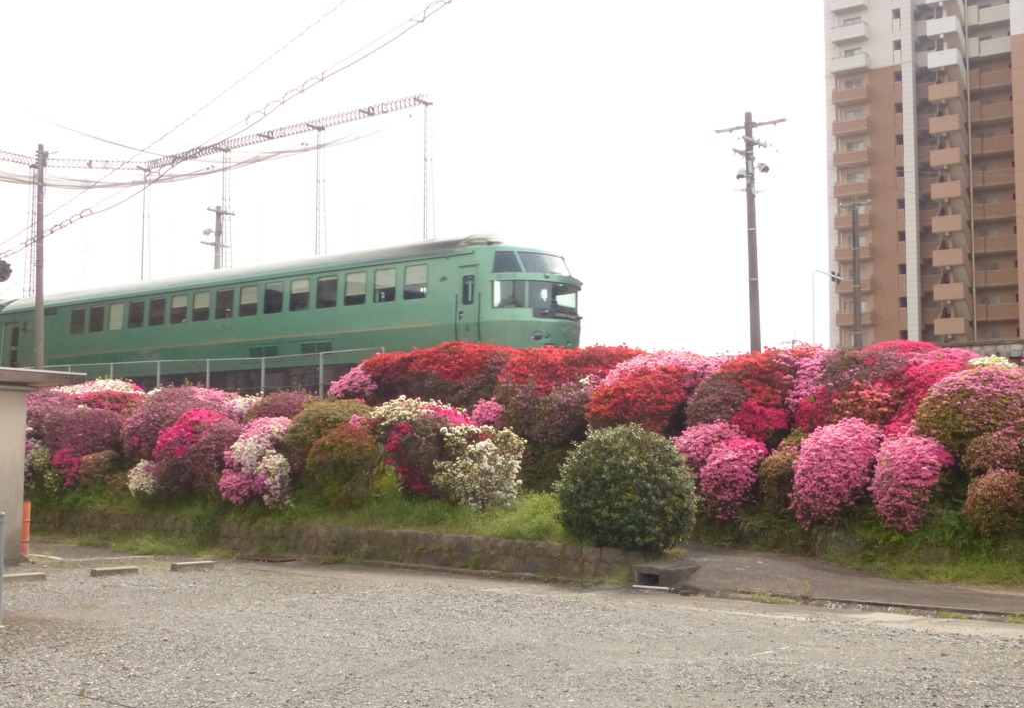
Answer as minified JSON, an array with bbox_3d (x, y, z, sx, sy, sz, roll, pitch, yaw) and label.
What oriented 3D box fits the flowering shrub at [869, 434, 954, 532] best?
[{"bbox_3d":[4.645,1.506,14.100,1.000,1.140,1.000,-2,-3,18],"label":"flowering shrub"}]

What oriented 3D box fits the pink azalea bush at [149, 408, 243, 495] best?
[{"bbox_3d":[-5.509,1.686,21.040,1.620,1.480,1.400,1,-5,-15],"label":"pink azalea bush"}]

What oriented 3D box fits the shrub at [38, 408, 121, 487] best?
[{"bbox_3d":[-6.957,1.495,19.600,1.330,1.280,1.250,1,-4,-19],"label":"shrub"}]

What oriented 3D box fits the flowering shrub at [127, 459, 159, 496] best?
[{"bbox_3d":[-5.484,1.833,18.000,0.500,0.580,0.500,1,-3,-17],"label":"flowering shrub"}]

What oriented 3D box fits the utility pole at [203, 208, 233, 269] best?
[{"bbox_3d":[-10.211,-0.887,41.660,0.600,8.400,1.300,-3,-6,37],"label":"utility pole"}]

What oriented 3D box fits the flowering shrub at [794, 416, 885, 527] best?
[{"bbox_3d":[4.104,1.491,15.245,1.180,1.360,1.150,-1,-5,15],"label":"flowering shrub"}]

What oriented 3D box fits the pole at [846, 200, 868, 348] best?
[{"bbox_3d":[12.855,-1.203,44.739,0.900,9.000,0.450,0,-3,0],"label":"pole"}]

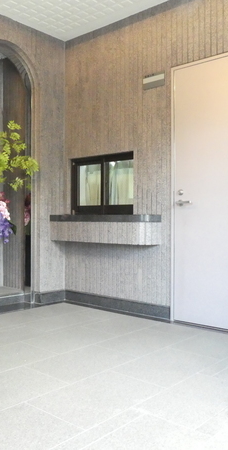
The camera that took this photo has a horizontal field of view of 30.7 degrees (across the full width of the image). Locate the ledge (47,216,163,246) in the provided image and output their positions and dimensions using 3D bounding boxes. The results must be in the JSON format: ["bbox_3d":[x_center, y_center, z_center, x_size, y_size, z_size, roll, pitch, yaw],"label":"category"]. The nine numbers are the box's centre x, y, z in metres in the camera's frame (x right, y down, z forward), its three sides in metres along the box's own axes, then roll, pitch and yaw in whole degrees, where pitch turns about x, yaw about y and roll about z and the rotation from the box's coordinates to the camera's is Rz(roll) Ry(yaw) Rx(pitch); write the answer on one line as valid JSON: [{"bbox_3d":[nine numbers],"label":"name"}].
[{"bbox_3d":[-0.117,0.036,3.832,1.187,0.245,0.191,1,1,41],"label":"ledge"}]

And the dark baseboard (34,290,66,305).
[{"bbox_3d":[-0.631,0.730,4.154,0.020,0.106,0.387,1,1,41],"label":"dark baseboard"}]

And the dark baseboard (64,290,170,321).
[{"bbox_3d":[-0.017,0.732,3.881,1.283,0.106,0.020,1,1,41],"label":"dark baseboard"}]

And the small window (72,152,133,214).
[{"bbox_3d":[-0.102,-0.372,3.994,0.804,0.566,0.080,1,1,41],"label":"small window"}]

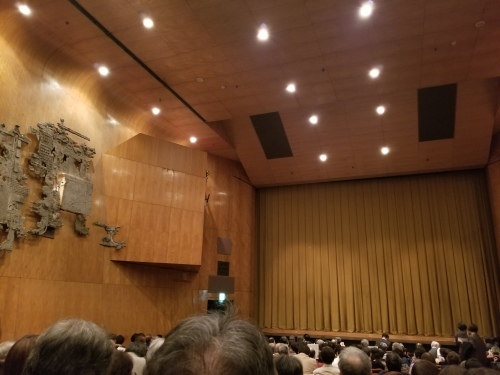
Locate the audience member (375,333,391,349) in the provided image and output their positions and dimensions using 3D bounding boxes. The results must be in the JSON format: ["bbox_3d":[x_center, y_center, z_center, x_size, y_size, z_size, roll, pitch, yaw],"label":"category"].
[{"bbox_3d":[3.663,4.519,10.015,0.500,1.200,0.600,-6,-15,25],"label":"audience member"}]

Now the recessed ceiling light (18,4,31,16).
[{"bbox_3d":[-5.792,-4.576,9.653,0.250,0.130,0.250,-5,-14,20],"label":"recessed ceiling light"}]

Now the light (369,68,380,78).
[{"bbox_3d":[3.929,-3.627,11.857,0.250,0.130,0.250,-5,-14,20],"label":"light"}]

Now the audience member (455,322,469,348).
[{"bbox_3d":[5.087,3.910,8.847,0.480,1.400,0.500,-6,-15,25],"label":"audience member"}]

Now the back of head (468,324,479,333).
[{"bbox_3d":[5.150,3.254,8.653,0.180,0.240,0.210,-1,-14,5],"label":"back of head"}]

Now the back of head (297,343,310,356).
[{"bbox_3d":[0.848,2.561,5.972,0.180,0.240,0.210,-5,-14,20],"label":"back of head"}]

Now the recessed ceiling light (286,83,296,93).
[{"bbox_3d":[1.418,-3.410,12.832,0.250,0.130,0.250,-5,-14,20],"label":"recessed ceiling light"}]

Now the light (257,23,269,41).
[{"bbox_3d":[0.369,-4.209,10.265,0.250,0.130,0.250,-5,-14,20],"label":"light"}]

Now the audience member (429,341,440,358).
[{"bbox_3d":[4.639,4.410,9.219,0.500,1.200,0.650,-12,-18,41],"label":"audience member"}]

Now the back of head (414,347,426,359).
[{"bbox_3d":[2.915,2.823,6.431,0.180,0.240,0.210,-2,-14,10],"label":"back of head"}]

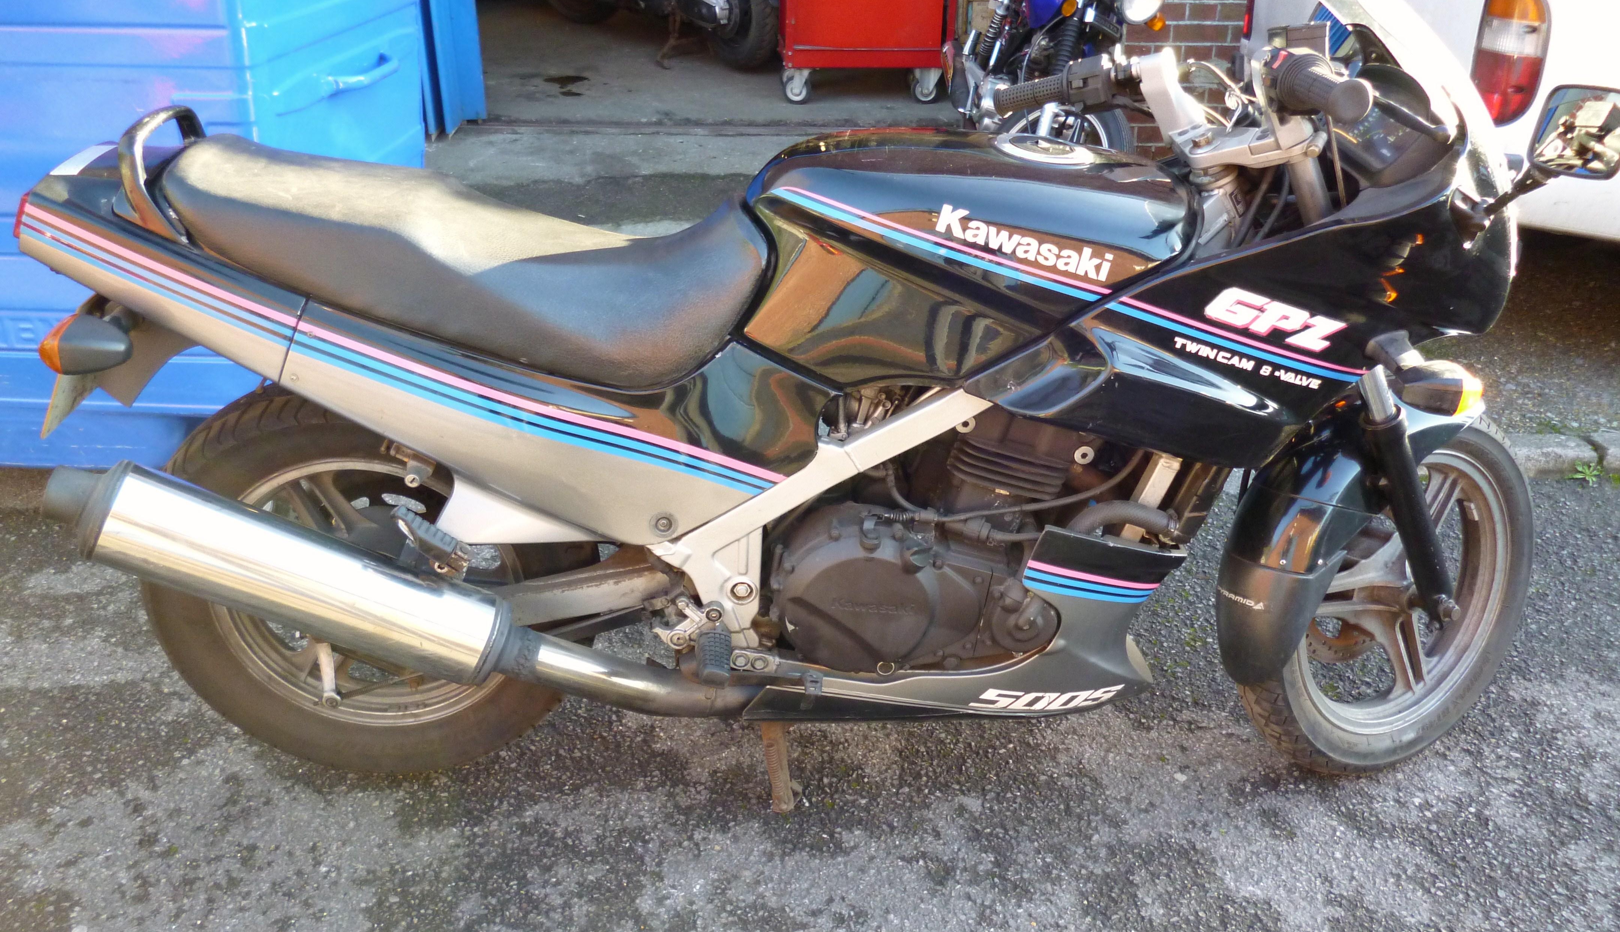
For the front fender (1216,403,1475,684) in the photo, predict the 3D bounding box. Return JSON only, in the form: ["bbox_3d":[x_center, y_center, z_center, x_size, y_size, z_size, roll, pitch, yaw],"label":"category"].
[{"bbox_3d":[0.777,0.082,1.870,0.520,0.420,0.150,-10,18,-20],"label":"front fender"}]

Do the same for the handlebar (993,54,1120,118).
[{"bbox_3d":[0.330,-0.509,1.755,0.190,0.065,0.070,0,20,44],"label":"handlebar"}]

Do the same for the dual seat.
[{"bbox_3d":[-0.415,-0.247,1.611,0.710,0.240,0.300,0,28,-3],"label":"dual seat"}]

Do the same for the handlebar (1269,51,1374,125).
[{"bbox_3d":[0.508,-0.384,1.332,0.070,0.065,0.190,-3,23,-7],"label":"handlebar"}]

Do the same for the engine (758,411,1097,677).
[{"bbox_3d":[0.144,0.000,1.775,0.440,0.400,0.400,0,28,-3],"label":"engine"}]

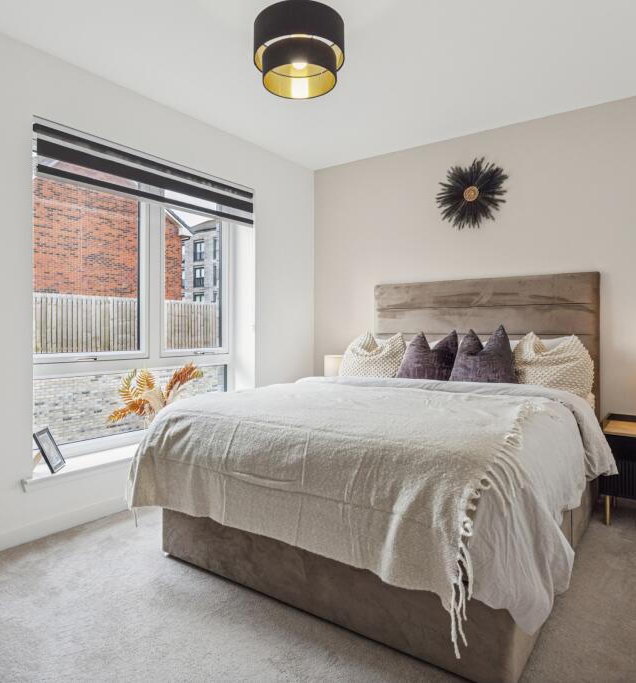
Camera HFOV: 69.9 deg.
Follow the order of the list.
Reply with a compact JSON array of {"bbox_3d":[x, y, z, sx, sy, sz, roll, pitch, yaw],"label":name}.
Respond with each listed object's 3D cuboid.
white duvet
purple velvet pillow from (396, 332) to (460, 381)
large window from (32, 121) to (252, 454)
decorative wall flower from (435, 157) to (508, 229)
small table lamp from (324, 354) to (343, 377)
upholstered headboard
[{"bbox_3d":[0.337,0.491,2.248,1.725,0.535,1.600,1,1,35],"label":"white duvet"},{"bbox_3d":[0.728,0.111,2.971,0.400,0.380,0.150,1,-17,35],"label":"purple velvet pillow"},{"bbox_3d":[-1.011,-0.270,2.876,0.160,1.700,1.525,1,1,35],"label":"large window"},{"bbox_3d":[1.070,-1.047,3.190,0.490,0.495,0.070,1,1,35],"label":"decorative wall flower"},{"bbox_3d":[0.136,0.279,3.629,0.170,0.320,0.170,1,1,35],"label":"small table lamp"},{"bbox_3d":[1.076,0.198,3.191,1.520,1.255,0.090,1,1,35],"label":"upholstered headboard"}]

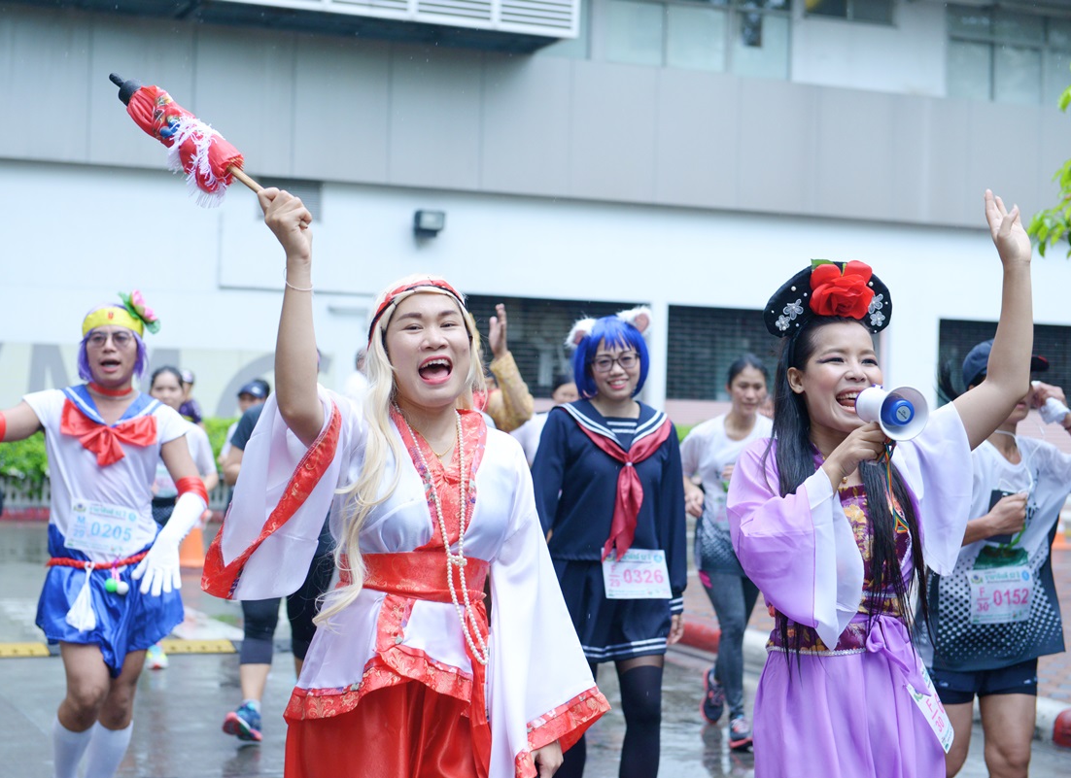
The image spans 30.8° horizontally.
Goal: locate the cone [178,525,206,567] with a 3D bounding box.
[{"bbox_3d":[-2.752,1.067,15.503,0.370,0.700,0.370,2,0,0],"label":"cone"}]

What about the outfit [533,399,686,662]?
[{"bbox_3d":[0.225,0.439,5.970,0.465,0.815,0.300,2,0,-14],"label":"outfit"}]

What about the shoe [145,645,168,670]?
[{"bbox_3d":[-1.896,1.340,9.750,0.100,0.115,0.260,1,-1,-9],"label":"shoe"}]

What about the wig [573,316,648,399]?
[{"bbox_3d":[0.232,-0.094,5.900,0.220,0.245,0.240,-9,0,-6],"label":"wig"}]

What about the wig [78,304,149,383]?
[{"bbox_3d":[-1.284,-0.139,5.920,0.212,0.240,0.235,-1,0,-5],"label":"wig"}]

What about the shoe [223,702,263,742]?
[{"bbox_3d":[-1.143,1.303,7.600,0.095,0.110,0.255,3,-22,24],"label":"shoe"}]

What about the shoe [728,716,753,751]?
[{"bbox_3d":[0.808,1.338,7.570,0.100,0.115,0.260,1,-8,-8],"label":"shoe"}]

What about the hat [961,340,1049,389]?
[{"bbox_3d":[1.295,-0.068,5.370,0.175,0.135,0.260,2,-8,-43],"label":"hat"}]

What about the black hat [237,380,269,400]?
[{"bbox_3d":[-1.870,0.010,12.900,0.175,0.135,0.255,1,8,36],"label":"black hat"}]

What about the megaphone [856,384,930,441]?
[{"bbox_3d":[0.616,0.053,3.400,0.098,0.135,0.140,2,5,-17],"label":"megaphone"}]

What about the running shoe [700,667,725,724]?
[{"bbox_3d":[0.768,1.334,8.470,0.095,0.255,0.105,5,-34,-12],"label":"running shoe"}]

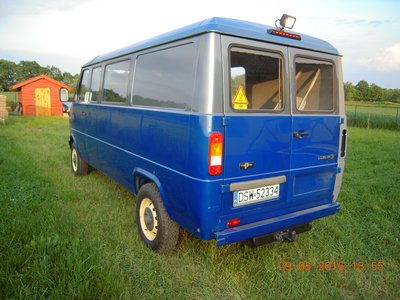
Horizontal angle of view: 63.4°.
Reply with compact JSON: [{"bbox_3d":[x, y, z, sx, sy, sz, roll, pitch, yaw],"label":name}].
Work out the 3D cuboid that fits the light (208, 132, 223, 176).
[{"bbox_3d":[0.116,0.029,2.430,0.113,0.325,0.050,-4,10,-33],"label":"light"}]

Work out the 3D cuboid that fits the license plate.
[{"bbox_3d":[0.480,0.387,2.750,0.520,0.120,0.015,-4,10,-33],"label":"license plate"}]

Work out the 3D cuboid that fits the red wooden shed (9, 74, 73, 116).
[{"bbox_3d":[-11.650,-3.961,23.600,3.650,2.780,3.100,-4,10,-33],"label":"red wooden shed"}]

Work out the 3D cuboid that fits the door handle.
[{"bbox_3d":[0.901,-0.141,2.908,0.170,0.055,0.050,-4,10,-33],"label":"door handle"}]

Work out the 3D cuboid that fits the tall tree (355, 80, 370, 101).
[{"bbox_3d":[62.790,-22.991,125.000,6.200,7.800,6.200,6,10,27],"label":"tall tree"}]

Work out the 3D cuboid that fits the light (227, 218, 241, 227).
[{"bbox_3d":[0.275,0.591,2.635,0.108,0.055,0.035,-4,10,-33],"label":"light"}]

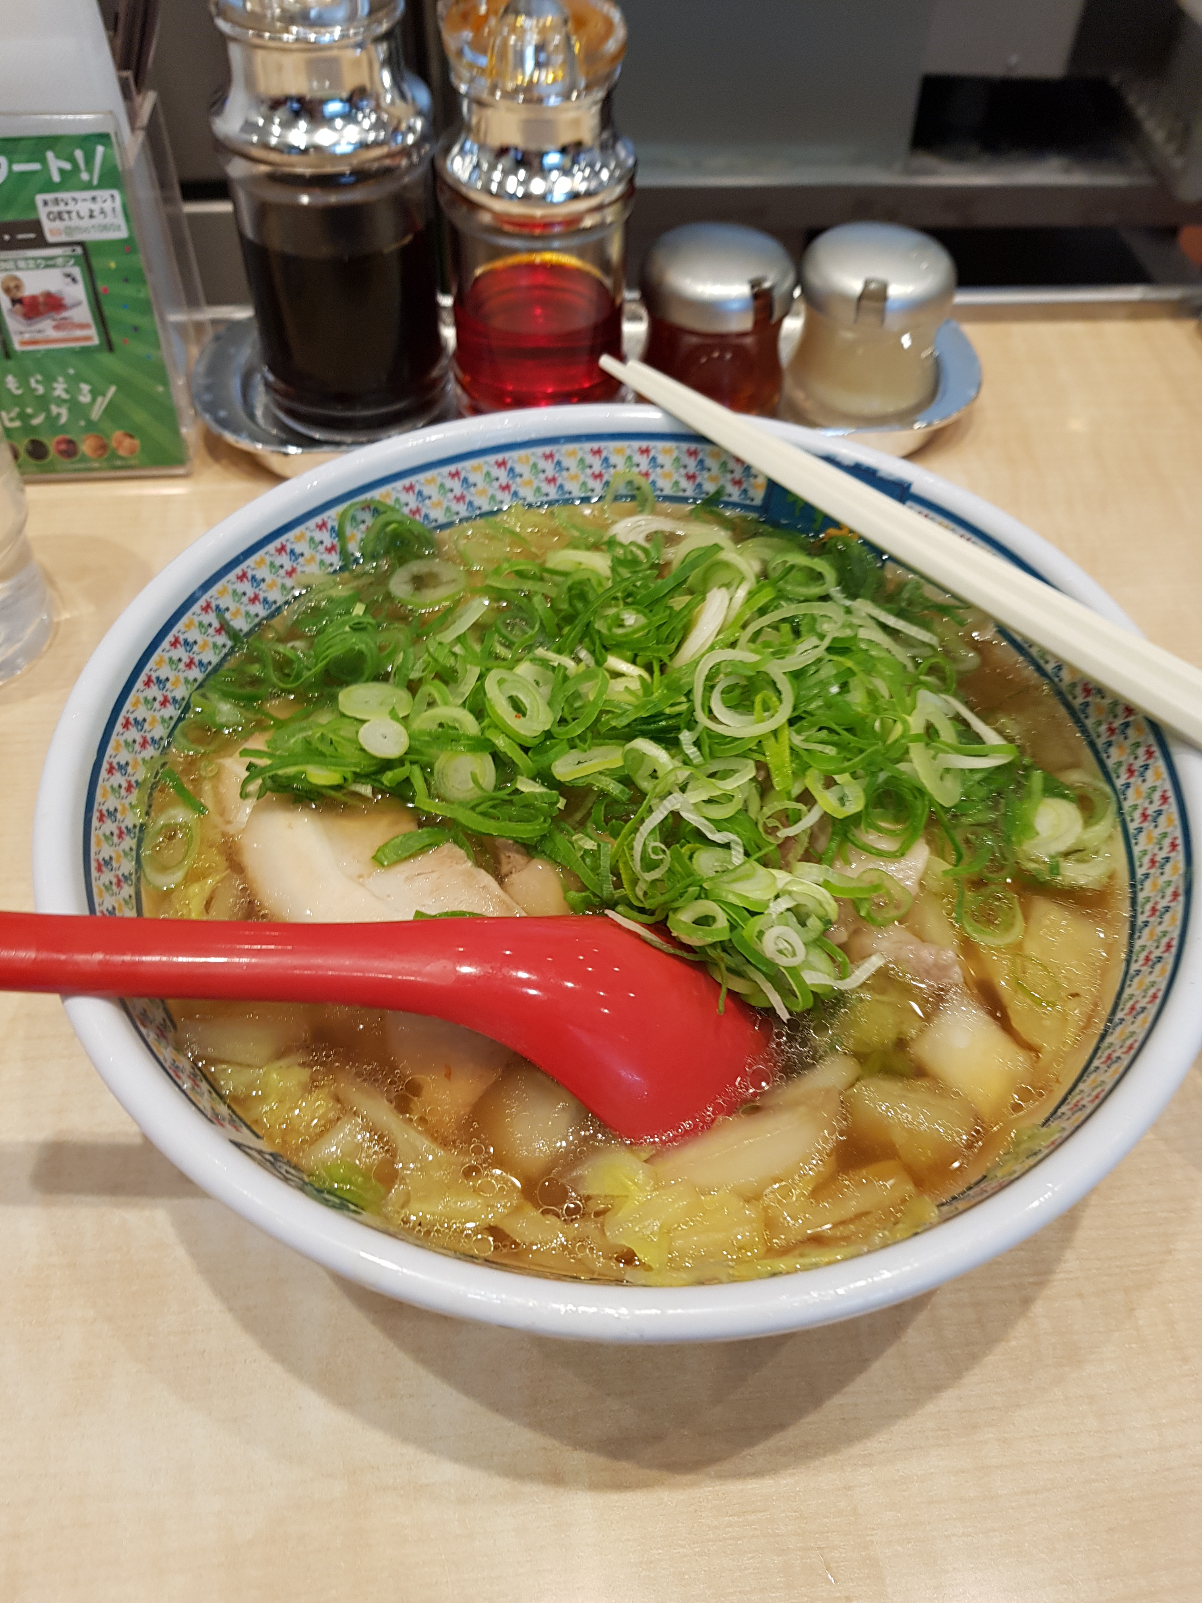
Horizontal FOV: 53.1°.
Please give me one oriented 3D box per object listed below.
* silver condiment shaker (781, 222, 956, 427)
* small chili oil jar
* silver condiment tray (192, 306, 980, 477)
[{"bbox_3d":[0.091,-0.162,0.408,0.055,0.059,0.055,11,51,8],"label":"silver condiment shaker"},{"bbox_3d":[0.038,-0.160,0.406,0.053,0.059,0.053,0,50,0],"label":"small chili oil jar"},{"bbox_3d":[-0.003,-0.145,0.421,0.267,0.020,0.095,-3,50,-3],"label":"silver condiment tray"}]

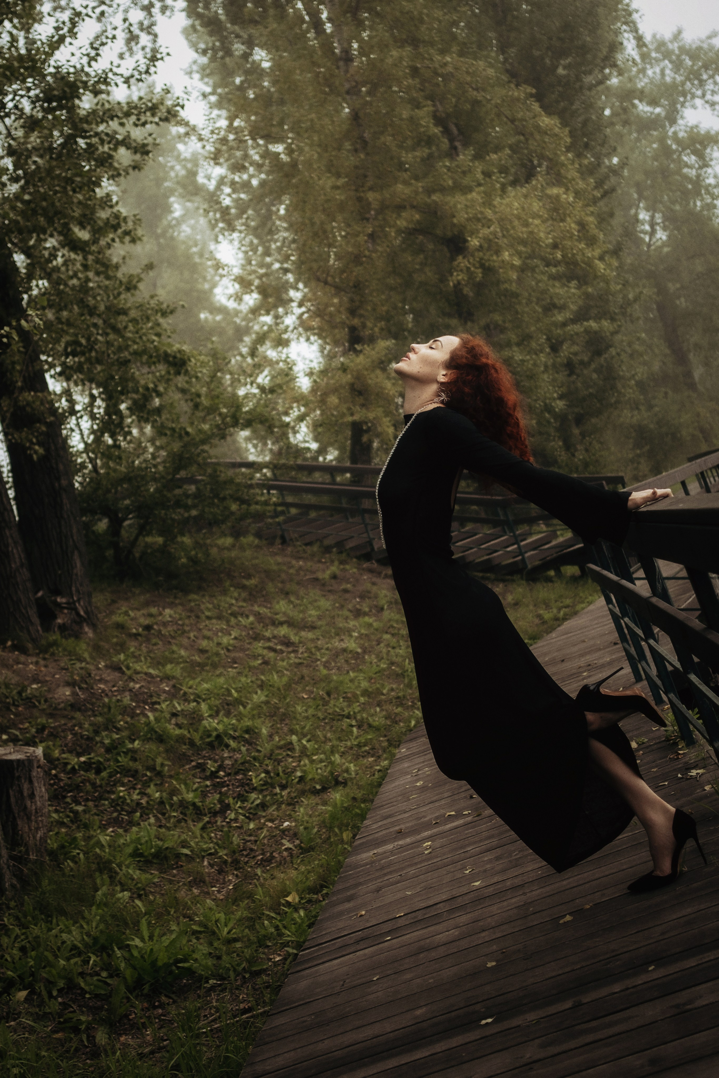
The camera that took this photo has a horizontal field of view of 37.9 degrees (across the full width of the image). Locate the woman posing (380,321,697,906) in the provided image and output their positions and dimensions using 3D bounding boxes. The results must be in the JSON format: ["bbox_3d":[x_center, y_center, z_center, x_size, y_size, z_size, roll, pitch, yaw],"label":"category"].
[{"bbox_3d":[0.467,0.190,2.720,0.790,1.390,0.500,0,1,6],"label":"woman posing"}]

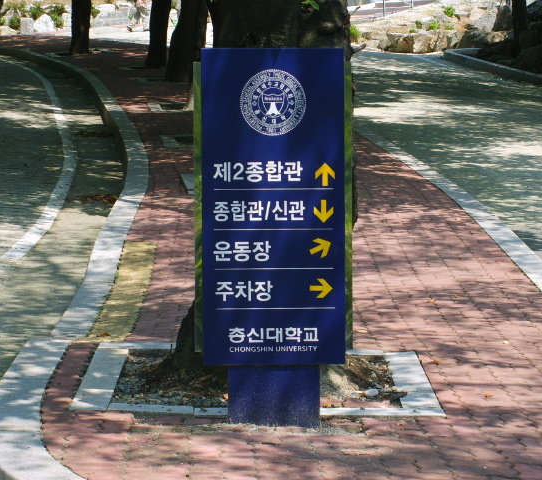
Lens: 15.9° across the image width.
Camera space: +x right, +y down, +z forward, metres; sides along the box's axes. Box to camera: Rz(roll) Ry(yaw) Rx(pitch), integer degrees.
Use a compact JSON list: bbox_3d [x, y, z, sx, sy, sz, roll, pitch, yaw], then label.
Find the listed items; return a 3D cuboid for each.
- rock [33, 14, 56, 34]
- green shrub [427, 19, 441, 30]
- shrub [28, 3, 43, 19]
[{"bbox_3d":[-6.825,-6.524,58.500,0.663,0.542,0.500,-1,7,-7],"label":"rock"},{"bbox_3d":[3.622,-4.773,43.000,0.310,0.266,0.300,0,7,5],"label":"green shrub"},{"bbox_3d":[-7.218,-7.034,59.500,0.490,0.490,0.460,-1,7,-7],"label":"shrub"}]

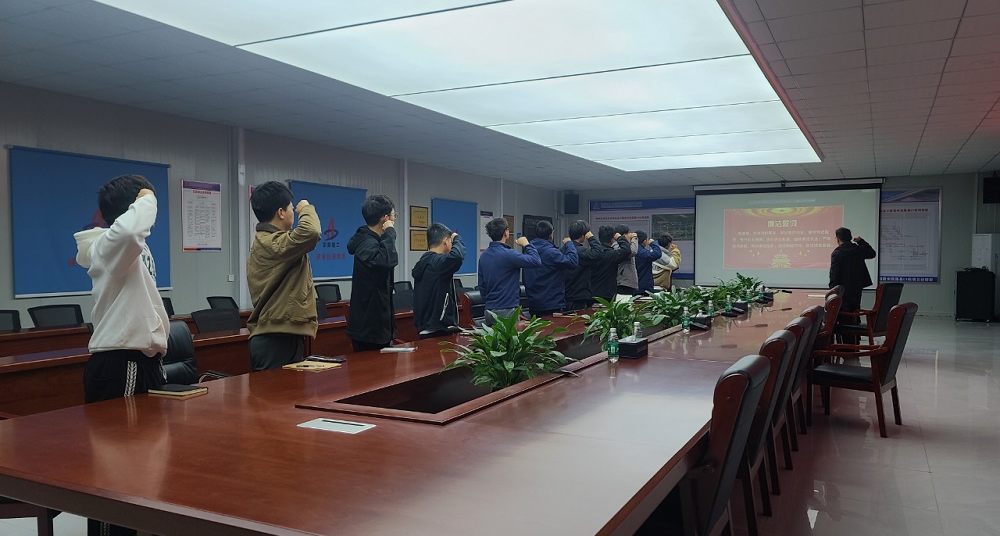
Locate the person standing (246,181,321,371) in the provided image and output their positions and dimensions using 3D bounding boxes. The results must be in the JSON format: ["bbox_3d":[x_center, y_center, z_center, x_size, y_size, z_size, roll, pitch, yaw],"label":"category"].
[{"bbox_3d":[-1.244,0.438,4.176,0.450,1.800,0.500,-1,2,-30],"label":"person standing"}]

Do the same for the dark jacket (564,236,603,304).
[{"bbox_3d":[0.970,0.018,8.488,0.460,0.800,0.550,-1,2,-40],"label":"dark jacket"}]

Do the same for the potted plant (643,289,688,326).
[{"bbox_3d":[1.650,0.444,7.216,0.580,0.500,0.580,1,1,28],"label":"potted plant"}]

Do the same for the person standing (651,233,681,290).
[{"bbox_3d":[2.722,0.302,11.819,0.460,1.710,0.520,-1,1,-22],"label":"person standing"}]

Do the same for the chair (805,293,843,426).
[{"bbox_3d":[2.865,0.759,6.899,0.640,1.010,0.580,1,2,28],"label":"chair"}]

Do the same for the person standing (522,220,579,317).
[{"bbox_3d":[0.522,0.369,7.610,0.480,1.759,0.580,-1,2,-43],"label":"person standing"}]

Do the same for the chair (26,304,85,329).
[{"bbox_3d":[-4.253,0.819,7.000,0.600,0.920,0.580,1,1,28],"label":"chair"}]

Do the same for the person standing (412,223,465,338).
[{"bbox_3d":[-0.491,0.468,5.768,0.460,1.647,0.520,-1,1,-24],"label":"person standing"}]

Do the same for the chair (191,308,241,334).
[{"bbox_3d":[-2.324,0.815,6.312,0.580,0.930,0.570,1,2,28],"label":"chair"}]

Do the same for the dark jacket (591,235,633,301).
[{"bbox_3d":[1.408,0.007,9.283,0.460,0.849,0.560,-1,2,-42],"label":"dark jacket"}]

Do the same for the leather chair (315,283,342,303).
[{"bbox_3d":[-2.495,0.729,10.367,0.600,0.940,0.580,1,1,28],"label":"leather chair"}]

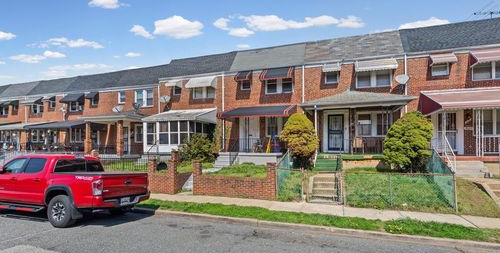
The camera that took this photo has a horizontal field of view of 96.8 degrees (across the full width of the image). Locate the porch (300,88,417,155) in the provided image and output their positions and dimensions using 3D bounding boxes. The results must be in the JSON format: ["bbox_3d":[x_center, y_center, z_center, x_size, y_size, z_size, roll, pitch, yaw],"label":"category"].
[{"bbox_3d":[5.400,-0.260,11.750,5.050,3.500,2.300,-1,-1,19],"label":"porch"}]

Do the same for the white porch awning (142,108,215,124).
[{"bbox_3d":[-4.434,-0.728,14.317,3.724,1.100,2.670,-1,-3,18],"label":"white porch awning"}]

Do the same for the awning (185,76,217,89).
[{"bbox_3d":[-3.240,-2.955,14.998,2.020,0.880,0.800,-1,-2,18],"label":"awning"}]

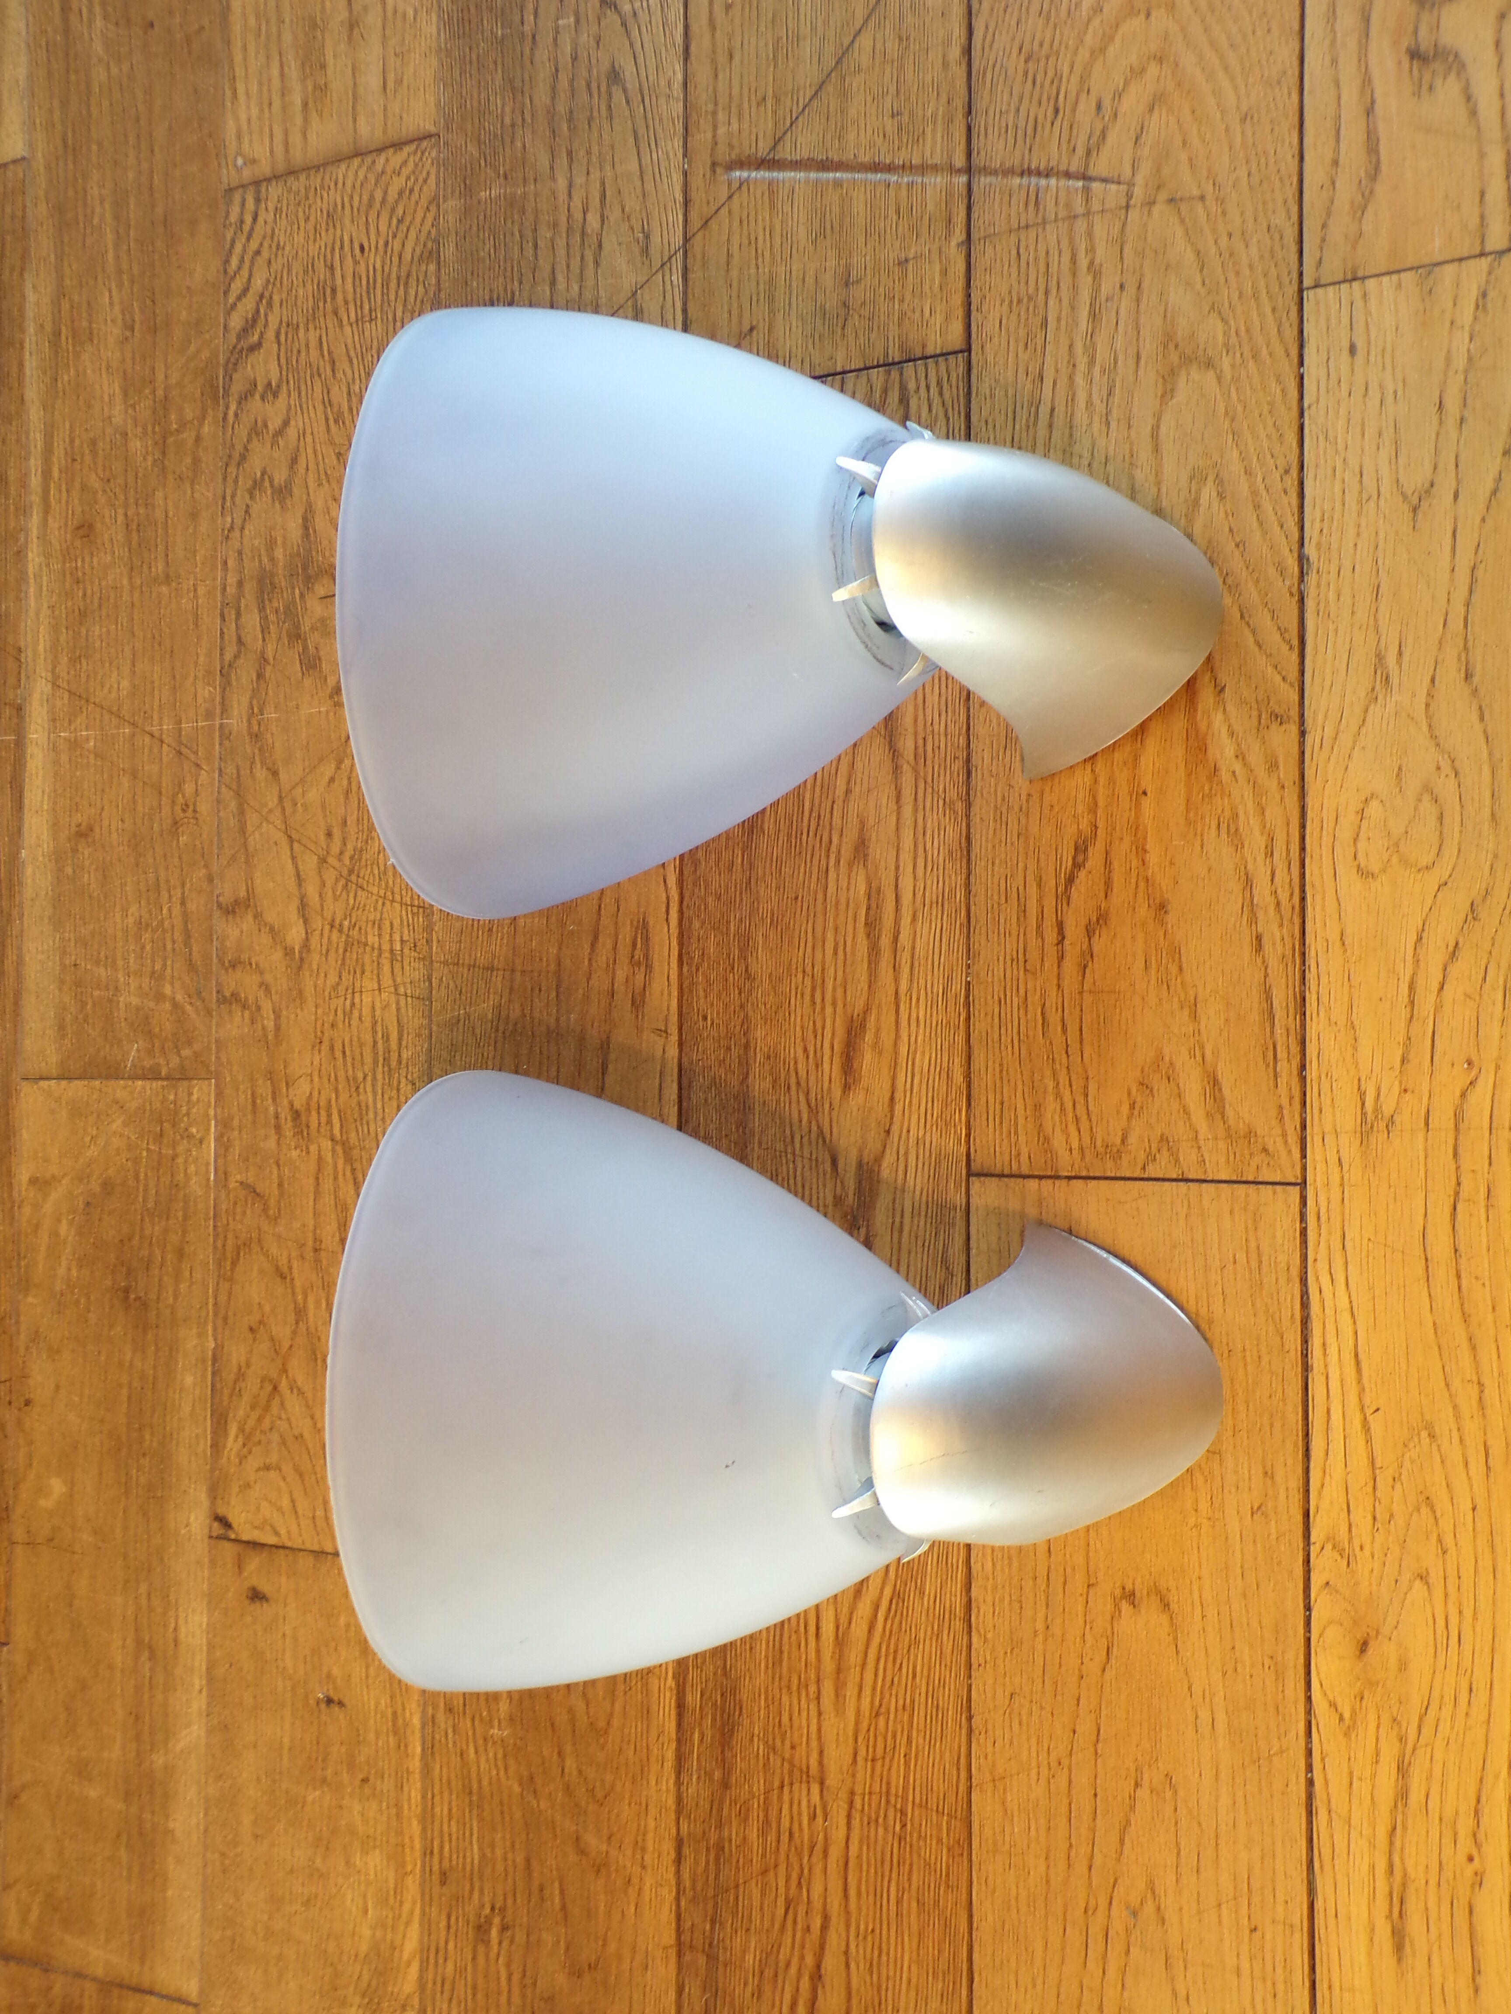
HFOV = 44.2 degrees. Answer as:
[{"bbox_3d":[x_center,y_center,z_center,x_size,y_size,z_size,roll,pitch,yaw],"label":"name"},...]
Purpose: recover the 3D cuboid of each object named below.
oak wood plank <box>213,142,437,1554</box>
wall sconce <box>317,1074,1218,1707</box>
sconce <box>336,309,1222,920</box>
[{"bbox_3d":[-0.170,-0.064,0.746,0.085,0.020,0.566,0,88,0],"label":"oak wood plank"},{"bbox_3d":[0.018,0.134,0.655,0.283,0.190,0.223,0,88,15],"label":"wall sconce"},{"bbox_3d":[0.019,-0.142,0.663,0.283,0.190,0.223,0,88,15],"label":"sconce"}]

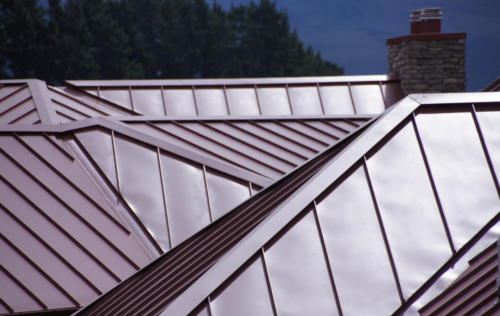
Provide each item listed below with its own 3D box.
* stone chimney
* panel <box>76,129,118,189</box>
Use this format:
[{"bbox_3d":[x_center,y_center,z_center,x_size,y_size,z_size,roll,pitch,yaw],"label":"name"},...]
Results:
[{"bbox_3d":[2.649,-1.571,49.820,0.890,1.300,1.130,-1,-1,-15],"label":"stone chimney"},{"bbox_3d":[-1.649,0.021,35.881,0.396,0.030,1.214,-1,34,-6],"label":"panel"}]

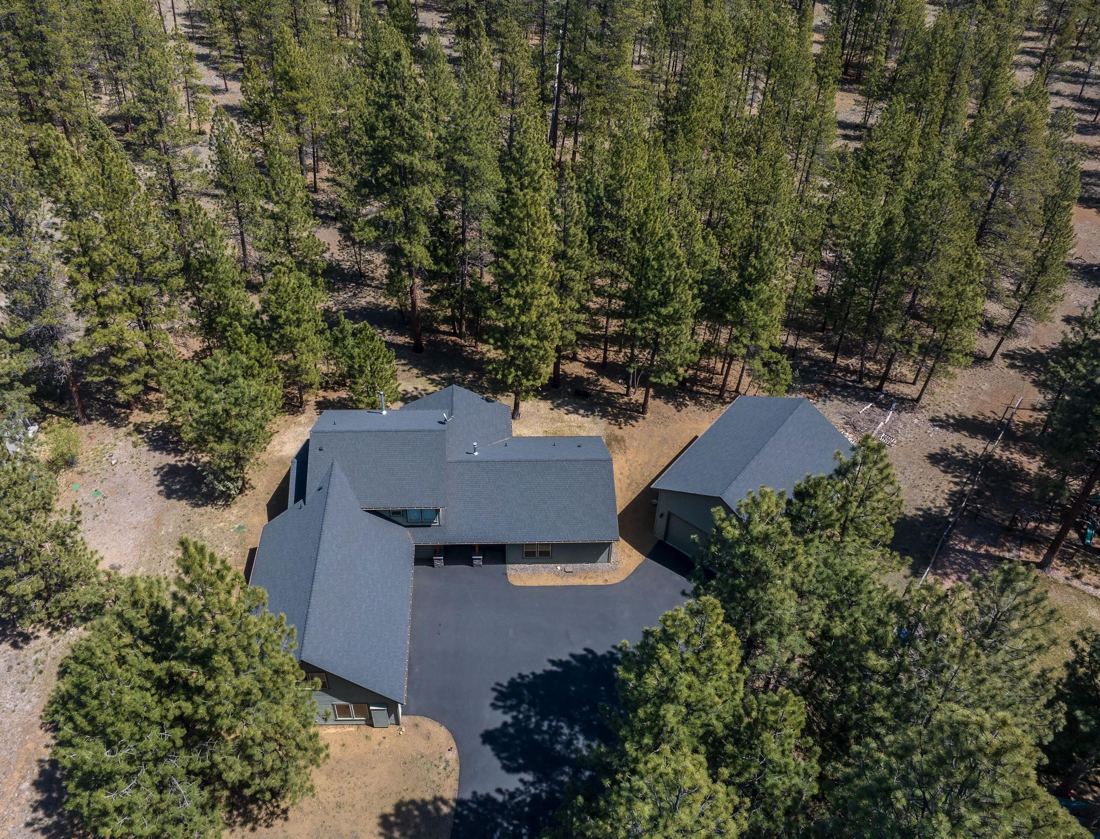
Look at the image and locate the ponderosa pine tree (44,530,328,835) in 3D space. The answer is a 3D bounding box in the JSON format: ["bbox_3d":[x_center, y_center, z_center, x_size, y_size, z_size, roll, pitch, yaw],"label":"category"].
[{"bbox_3d":[-17.442,12.044,37.290,12.400,17.200,12.400,5,40,0],"label":"ponderosa pine tree"}]

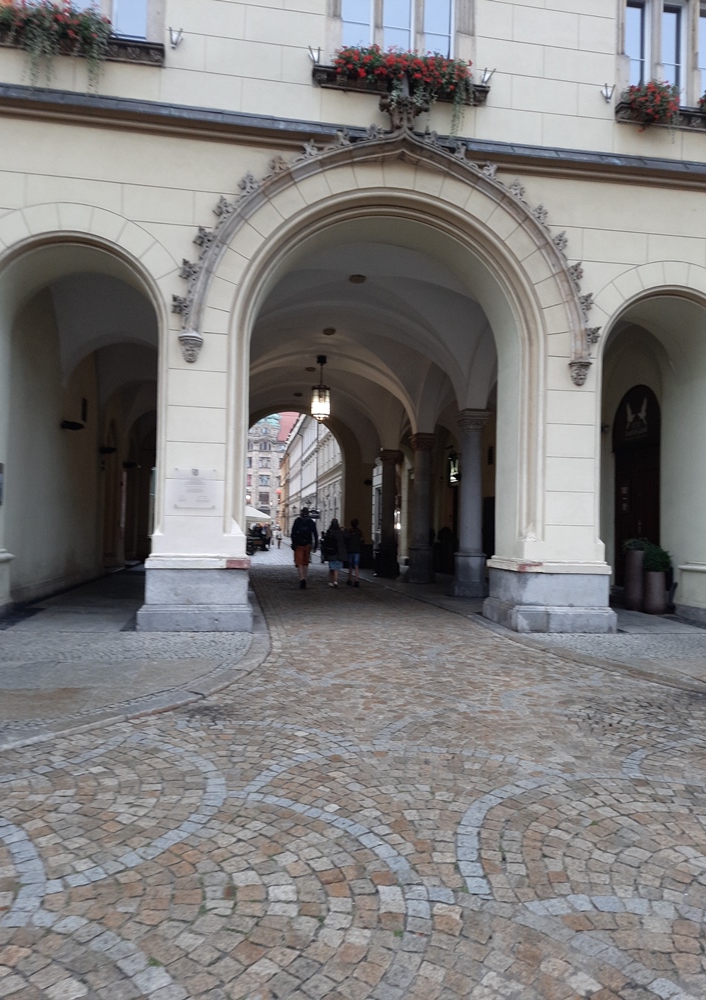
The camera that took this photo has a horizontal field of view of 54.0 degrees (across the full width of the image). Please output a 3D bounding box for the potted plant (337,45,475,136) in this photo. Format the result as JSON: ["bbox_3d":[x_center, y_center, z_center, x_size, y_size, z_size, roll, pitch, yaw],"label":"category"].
[{"bbox_3d":[0.695,-5.717,9.719,1.950,1.000,0.480,2,-1,-9],"label":"potted plant"}]

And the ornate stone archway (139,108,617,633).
[{"bbox_3d":[0.423,-1.701,10.498,6.600,7.100,1.900,2,-1,-9],"label":"ornate stone archway"}]

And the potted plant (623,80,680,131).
[{"bbox_3d":[4.435,-5.847,10.302,0.850,0.640,0.480,2,-1,-9],"label":"potted plant"}]

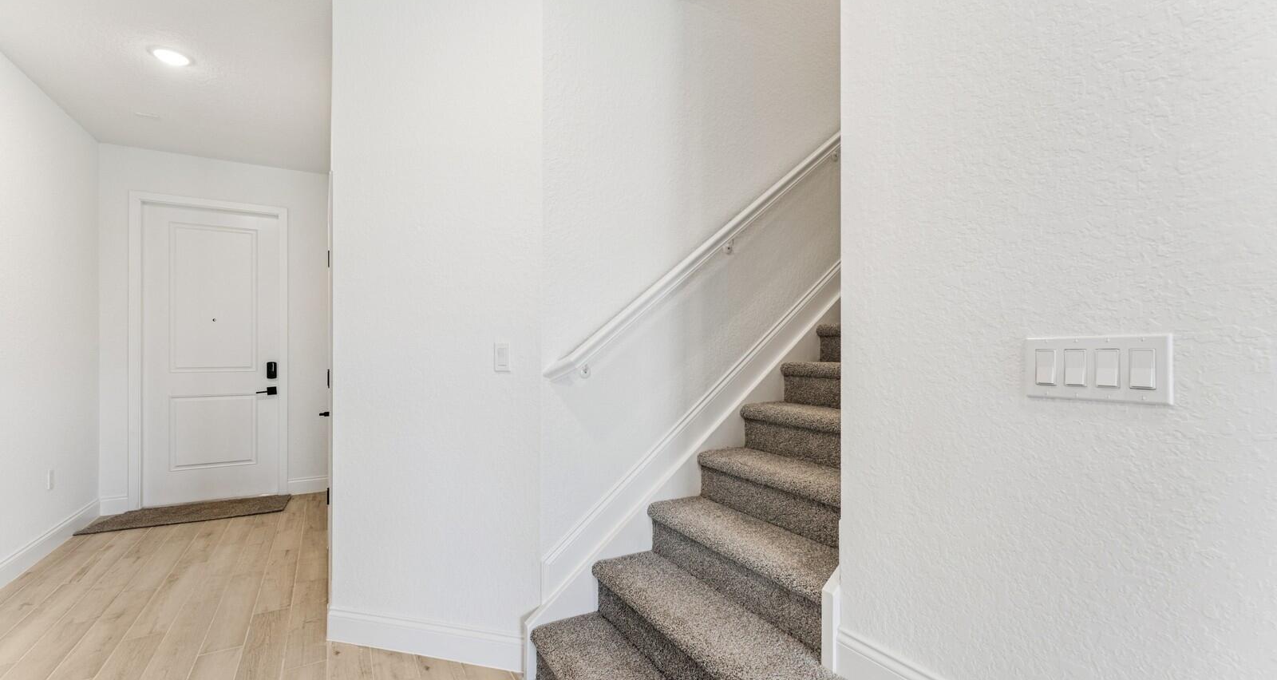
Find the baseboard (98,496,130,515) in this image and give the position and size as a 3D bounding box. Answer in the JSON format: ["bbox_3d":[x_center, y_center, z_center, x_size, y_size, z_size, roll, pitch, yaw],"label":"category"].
[{"bbox_3d":[-3.892,1.230,3.686,0.155,0.142,0.016,0,0,-29],"label":"baseboard"}]

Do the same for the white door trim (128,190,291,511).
[{"bbox_3d":[-3.569,0.095,4.179,1.035,2.527,0.100,0,-1,-32],"label":"white door trim"}]

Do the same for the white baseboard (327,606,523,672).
[{"bbox_3d":[-0.892,1.221,2.042,0.914,0.144,0.016,0,0,13],"label":"white baseboard"}]

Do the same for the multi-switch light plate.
[{"bbox_3d":[0.824,0.052,0.902,0.010,0.115,0.208,0,0,-32],"label":"multi-switch light plate"}]

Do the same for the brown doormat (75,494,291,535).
[{"bbox_3d":[-3.338,1.304,3.753,1.144,0.012,0.460,0,0,-29],"label":"brown doormat"}]

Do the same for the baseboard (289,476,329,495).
[{"bbox_3d":[-2.829,1.250,4.264,0.303,0.142,0.016,0,0,-29],"label":"baseboard"}]

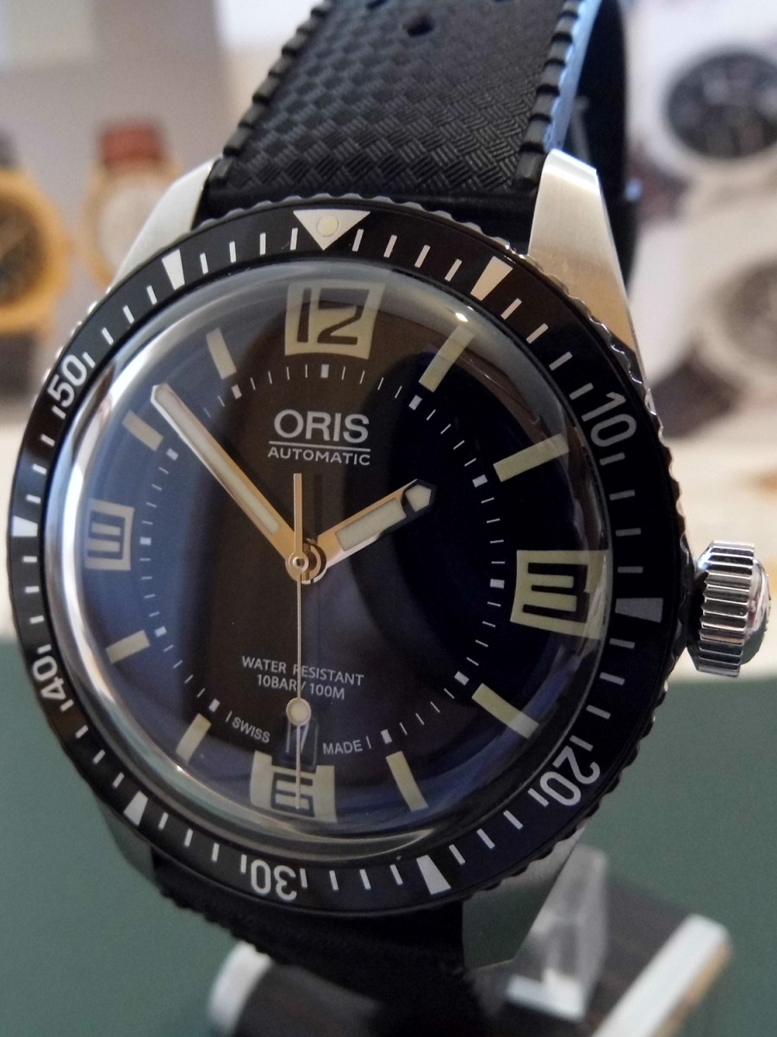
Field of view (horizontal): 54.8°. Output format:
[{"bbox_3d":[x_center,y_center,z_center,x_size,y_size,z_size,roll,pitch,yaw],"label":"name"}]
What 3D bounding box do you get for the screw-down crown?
[{"bbox_3d":[0.018,0.005,0.040,0.004,0.007,0.007,7,4,18],"label":"screw-down crown"}]

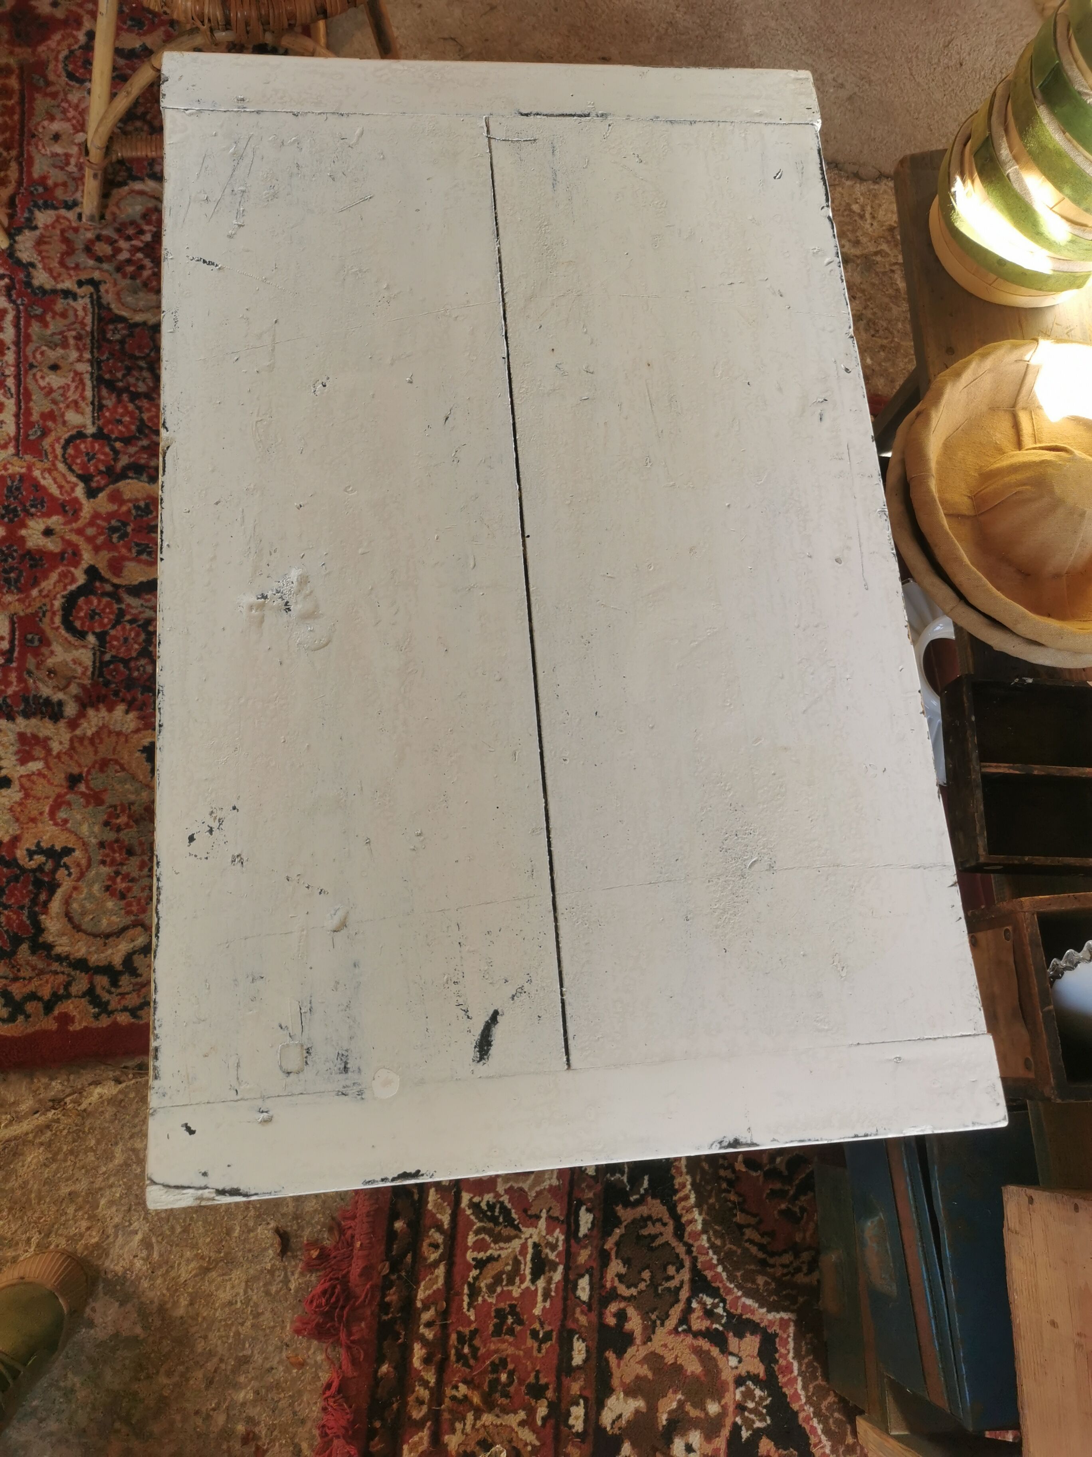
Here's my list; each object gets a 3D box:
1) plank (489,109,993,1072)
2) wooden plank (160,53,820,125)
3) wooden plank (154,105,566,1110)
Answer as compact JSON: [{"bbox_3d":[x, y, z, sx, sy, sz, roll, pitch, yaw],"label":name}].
[{"bbox_3d":[0.132,-0.156,0.921,0.303,0.026,0.807,-3,74,-8],"label":"plank"},{"bbox_3d":[-0.041,-0.564,1.023,0.584,0.026,0.060,-3,74,-8],"label":"wooden plank"},{"bbox_3d":[-0.156,-0.142,0.882,0.273,0.026,0.807,-3,74,-8],"label":"wooden plank"}]

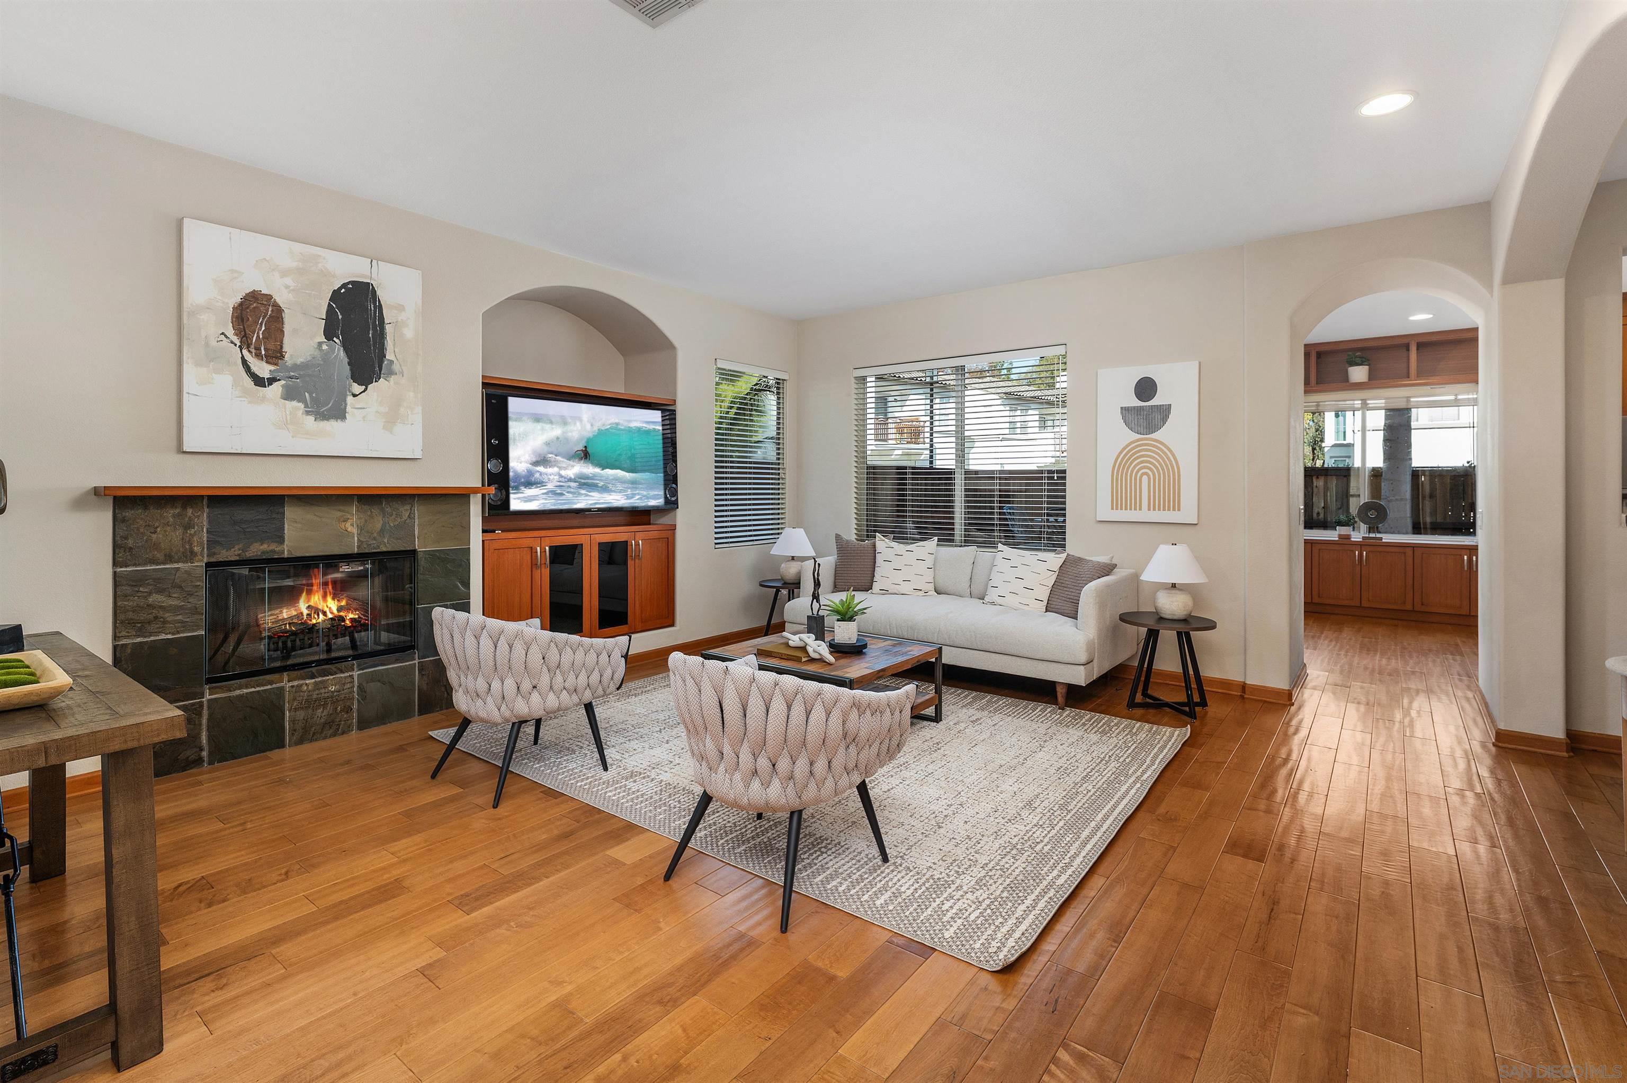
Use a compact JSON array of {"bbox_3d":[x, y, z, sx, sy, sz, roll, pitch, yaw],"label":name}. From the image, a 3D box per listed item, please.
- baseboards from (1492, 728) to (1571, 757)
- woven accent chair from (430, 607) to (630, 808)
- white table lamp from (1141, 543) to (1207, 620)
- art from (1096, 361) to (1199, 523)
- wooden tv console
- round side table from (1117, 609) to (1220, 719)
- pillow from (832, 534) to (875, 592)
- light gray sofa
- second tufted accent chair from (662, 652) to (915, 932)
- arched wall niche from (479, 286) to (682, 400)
[{"bbox_3d":[3.414,0.952,3.436,0.270,0.083,0.030,3,4,38],"label":"baseboards"},{"bbox_3d":[-1.285,0.645,3.156,0.740,0.740,0.660,3,4,38],"label":"woven accent chair"},{"bbox_3d":[2.046,0.230,4.110,0.340,0.425,0.340,3,4,38],"label":"white table lamp"},{"bbox_3d":[2.179,-0.633,4.721,0.614,1.022,0.035,3,5,39],"label":"art"},{"bbox_3d":[-1.707,0.290,5.008,0.560,0.765,1.476,3,4,38],"label":"wooden tv console"},{"bbox_3d":[2.009,0.689,4.095,0.490,0.505,0.490,3,4,38],"label":"round side table"},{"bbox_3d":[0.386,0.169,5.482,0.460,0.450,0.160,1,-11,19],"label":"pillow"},{"bbox_3d":[0.955,0.472,4.987,2.141,0.800,1.006,3,4,38],"label":"light gray sofa"},{"bbox_3d":[-0.132,0.719,2.405,0.720,0.750,0.660,3,5,38],"label":"second tufted accent chair"},{"bbox_3d":[-1.707,-1.331,4.945,0.600,0.640,1.465,3,4,36],"label":"arched wall niche"}]

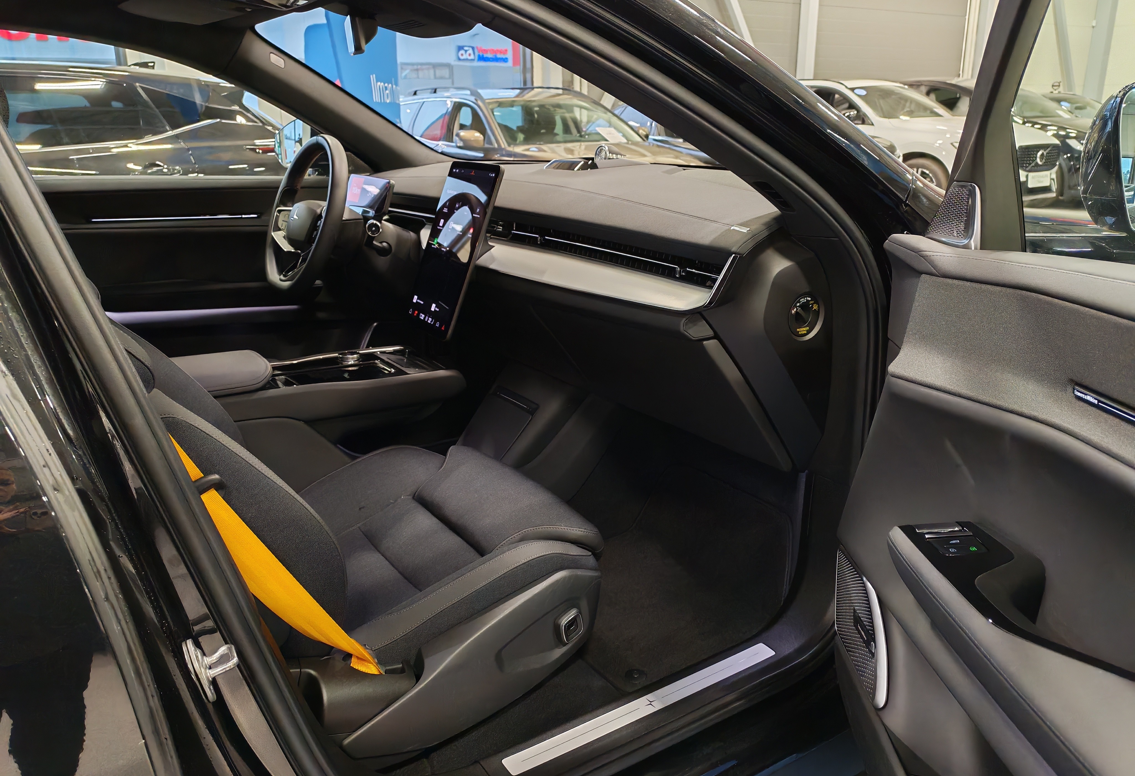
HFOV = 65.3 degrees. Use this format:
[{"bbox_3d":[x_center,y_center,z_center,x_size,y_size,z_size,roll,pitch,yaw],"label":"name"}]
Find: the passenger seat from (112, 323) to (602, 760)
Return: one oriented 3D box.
[{"bbox_3d":[-0.412,-0.010,1.215,0.820,0.980,0.550,-12,21,-32],"label":"passenger seat"}]

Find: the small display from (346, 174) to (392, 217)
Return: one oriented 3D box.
[{"bbox_3d":[-0.444,-0.430,1.998,0.022,0.086,0.235,8,10,-36],"label":"small display"}]

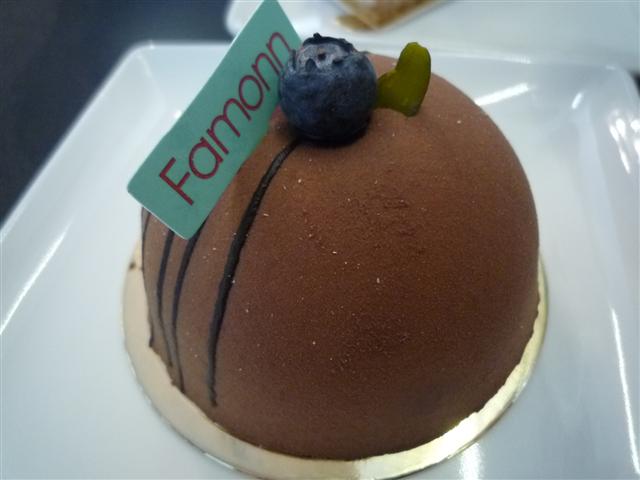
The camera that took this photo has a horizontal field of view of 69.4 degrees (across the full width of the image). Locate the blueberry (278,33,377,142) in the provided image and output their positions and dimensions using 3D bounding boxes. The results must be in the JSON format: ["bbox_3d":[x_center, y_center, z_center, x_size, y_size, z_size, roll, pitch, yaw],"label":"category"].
[{"bbox_3d":[0.001,-0.022,0.068,0.014,0.014,0.014,-4,49,0],"label":"blueberry"}]

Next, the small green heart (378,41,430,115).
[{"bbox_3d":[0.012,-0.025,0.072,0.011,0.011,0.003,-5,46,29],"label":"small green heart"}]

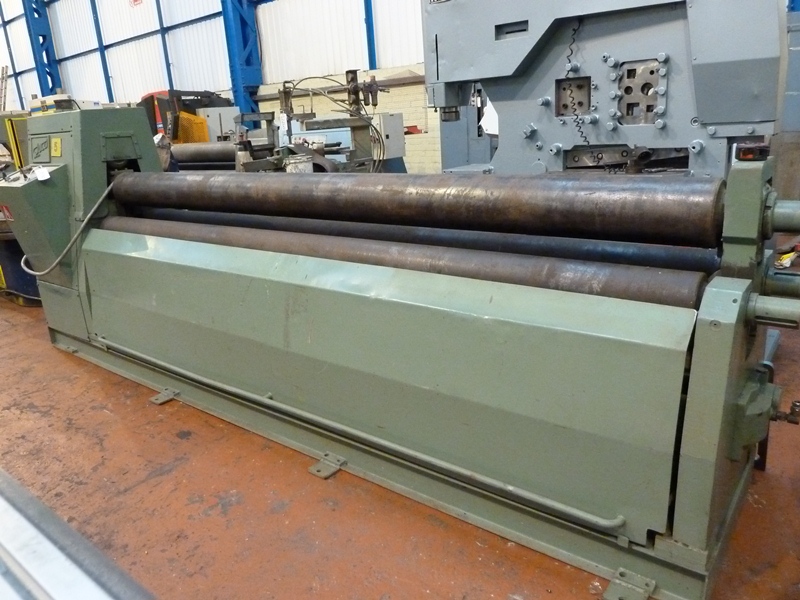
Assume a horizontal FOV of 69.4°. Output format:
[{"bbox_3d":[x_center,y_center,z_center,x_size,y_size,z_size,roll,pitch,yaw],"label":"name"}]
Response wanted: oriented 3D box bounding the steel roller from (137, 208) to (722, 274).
[{"bbox_3d":[-0.349,-0.271,2.518,3.094,0.149,0.149,10,21,37],"label":"steel roller"}]

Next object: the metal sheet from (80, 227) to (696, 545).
[{"bbox_3d":[-0.550,0.128,2.371,3.145,0.639,0.135,10,21,37],"label":"metal sheet"}]

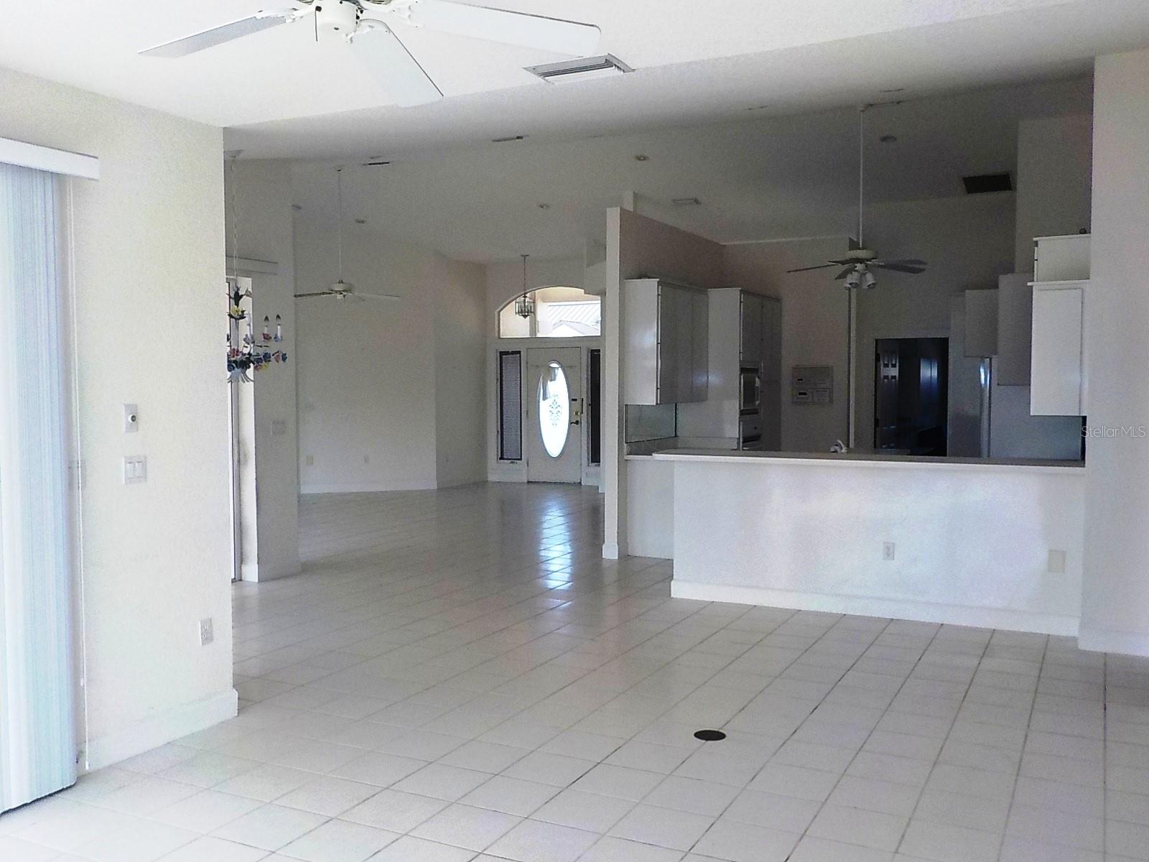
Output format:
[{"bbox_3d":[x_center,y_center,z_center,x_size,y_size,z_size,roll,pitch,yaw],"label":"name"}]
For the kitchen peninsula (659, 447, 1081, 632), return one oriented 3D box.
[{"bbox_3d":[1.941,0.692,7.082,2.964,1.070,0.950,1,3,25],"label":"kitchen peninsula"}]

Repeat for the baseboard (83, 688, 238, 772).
[{"bbox_3d":[-1.798,1.307,4.381,0.030,0.130,0.840,2,3,27],"label":"baseboard"}]

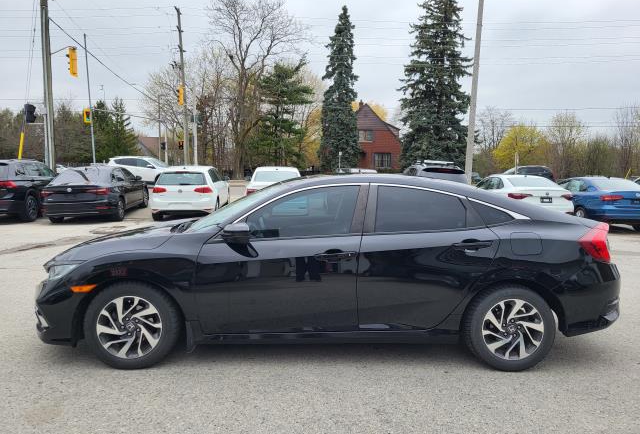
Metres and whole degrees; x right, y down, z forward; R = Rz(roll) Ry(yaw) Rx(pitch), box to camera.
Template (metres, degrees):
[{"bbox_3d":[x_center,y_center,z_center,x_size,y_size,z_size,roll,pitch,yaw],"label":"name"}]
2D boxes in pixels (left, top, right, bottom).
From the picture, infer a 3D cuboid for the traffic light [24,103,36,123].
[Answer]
[{"bbox_3d":[-10.840,-3.876,18.000,0.400,0.820,0.420,-4,8,-39],"label":"traffic light"}]

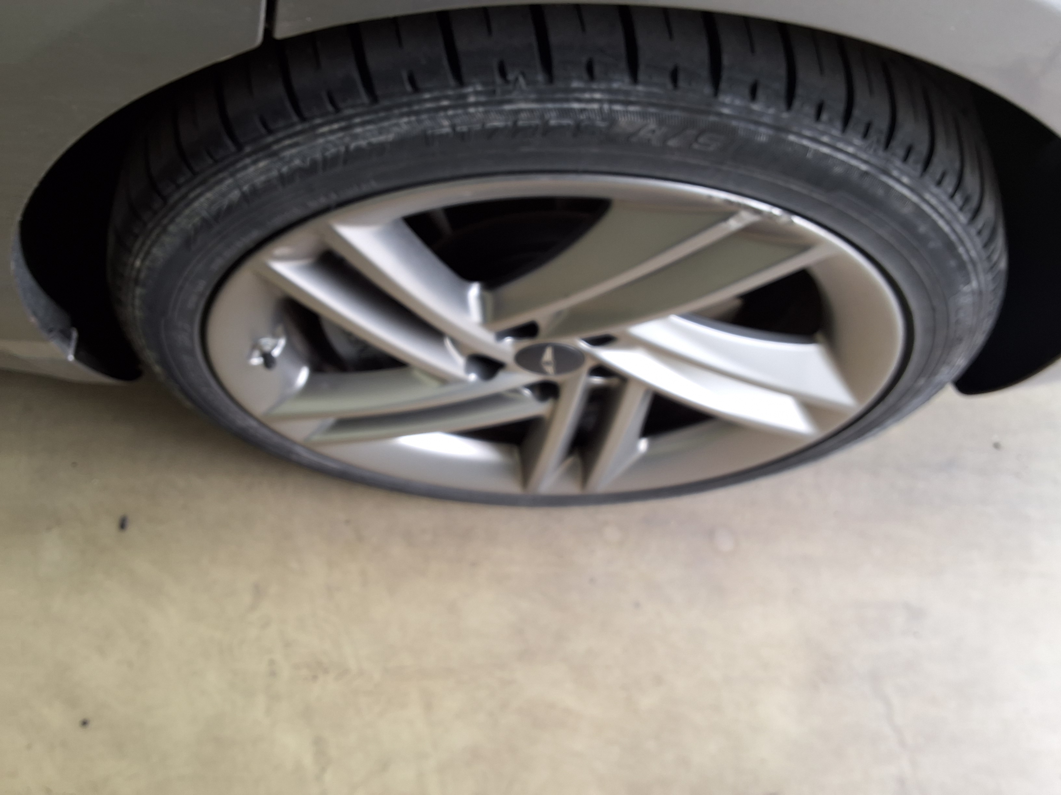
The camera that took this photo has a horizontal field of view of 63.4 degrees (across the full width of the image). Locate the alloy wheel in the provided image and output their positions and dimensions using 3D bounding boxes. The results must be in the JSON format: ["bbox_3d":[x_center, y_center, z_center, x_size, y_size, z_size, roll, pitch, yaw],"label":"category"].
[{"bbox_3d":[0.019,-0.100,0.731,0.522,0.522,0.210,0,65,0],"label":"alloy wheel"}]

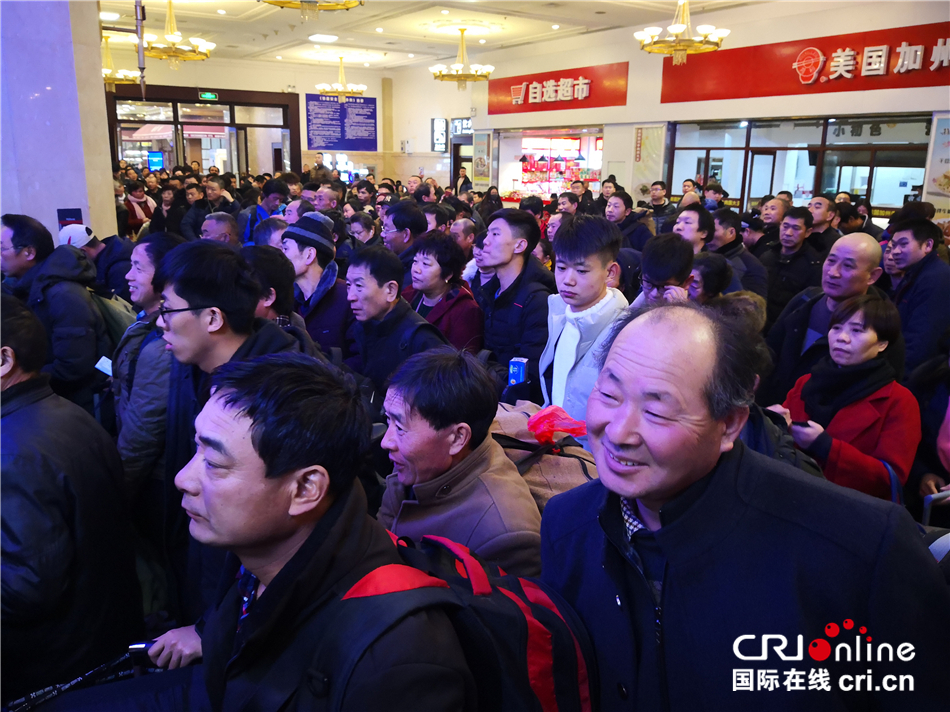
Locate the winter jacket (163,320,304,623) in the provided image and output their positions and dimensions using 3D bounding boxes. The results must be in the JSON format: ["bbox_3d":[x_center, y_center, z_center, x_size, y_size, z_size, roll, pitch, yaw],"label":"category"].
[{"bbox_3d":[-0.507,0.330,1.778,0.340,0.830,0.500,-13,20,-41],"label":"winter jacket"}]

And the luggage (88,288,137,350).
[{"bbox_3d":[-1.463,-0.069,3.057,0.220,0.440,0.320,-5,16,-21],"label":"luggage"}]

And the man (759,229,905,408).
[{"bbox_3d":[1.293,0.392,2.792,0.320,1.710,0.510,-10,19,-36],"label":"man"}]

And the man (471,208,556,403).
[{"bbox_3d":[0.180,0.242,3.242,0.330,1.740,0.520,-11,19,-36],"label":"man"}]

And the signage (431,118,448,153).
[{"bbox_3d":[-0.819,-5.090,17.100,0.420,0.780,0.130,-10,18,-34],"label":"signage"}]

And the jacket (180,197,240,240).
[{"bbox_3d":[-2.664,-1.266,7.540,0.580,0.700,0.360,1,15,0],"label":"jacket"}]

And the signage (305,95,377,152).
[{"bbox_3d":[-2.848,-5.019,16.012,1.626,1.131,0.050,-9,18,-33],"label":"signage"}]

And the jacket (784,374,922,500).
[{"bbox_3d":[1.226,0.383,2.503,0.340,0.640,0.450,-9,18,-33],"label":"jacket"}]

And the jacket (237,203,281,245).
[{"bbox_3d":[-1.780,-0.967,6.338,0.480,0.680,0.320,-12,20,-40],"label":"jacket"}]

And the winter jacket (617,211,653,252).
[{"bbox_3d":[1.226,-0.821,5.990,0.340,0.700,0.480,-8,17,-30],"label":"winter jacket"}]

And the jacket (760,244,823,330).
[{"bbox_3d":[1.909,-0.316,4.443,0.310,0.720,0.500,-12,20,-40],"label":"jacket"}]

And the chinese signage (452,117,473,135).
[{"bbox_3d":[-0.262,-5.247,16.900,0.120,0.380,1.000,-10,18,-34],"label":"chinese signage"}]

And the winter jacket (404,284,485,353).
[{"bbox_3d":[-0.173,0.055,3.090,0.480,0.750,0.310,11,18,33],"label":"winter jacket"}]

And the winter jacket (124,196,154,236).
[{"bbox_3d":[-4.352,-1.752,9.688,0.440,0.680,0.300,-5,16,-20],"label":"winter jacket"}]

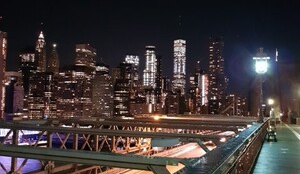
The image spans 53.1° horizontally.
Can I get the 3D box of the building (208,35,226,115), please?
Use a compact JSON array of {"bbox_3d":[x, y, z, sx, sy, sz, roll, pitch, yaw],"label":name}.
[{"bbox_3d":[205.750,-27.370,906.610,46.000,254.000,40.000,-1,-5,18],"label":"building"}]

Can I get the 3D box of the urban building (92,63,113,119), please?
[{"bbox_3d":[-110.020,18.190,701.990,36.000,138.000,40.000,-1,-5,20],"label":"urban building"}]

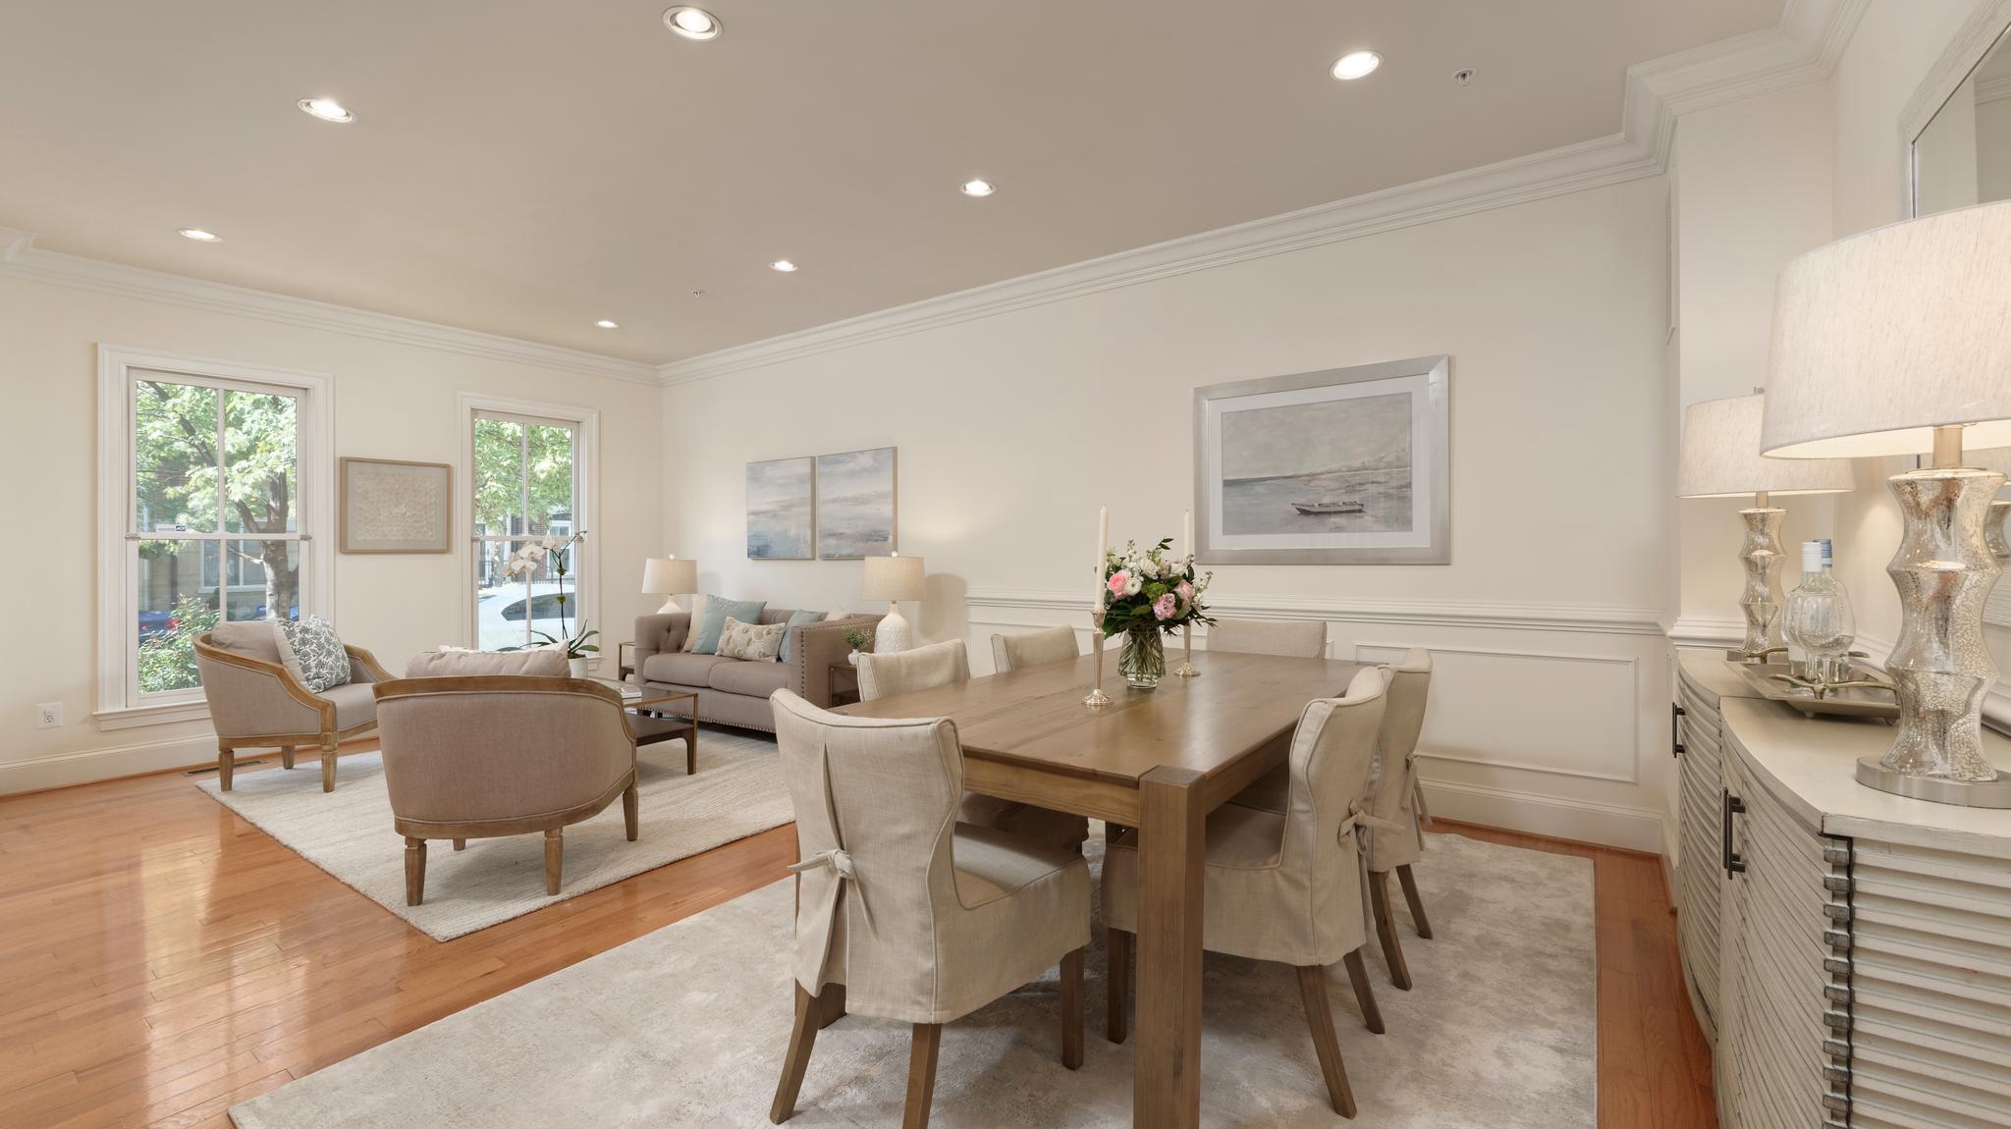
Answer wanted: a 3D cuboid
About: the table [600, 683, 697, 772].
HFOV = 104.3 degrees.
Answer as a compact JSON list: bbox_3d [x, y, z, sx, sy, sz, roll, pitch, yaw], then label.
[{"bbox_3d":[-2.334,0.913,4.257,1.190,0.430,0.660,0,1,35],"label":"table"}]

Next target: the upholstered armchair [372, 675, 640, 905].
[{"bbox_3d":[-1.811,0.754,2.858,0.740,0.775,0.690,-1,1,-7],"label":"upholstered armchair"}]

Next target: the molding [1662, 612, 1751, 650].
[{"bbox_3d":[2.336,0.226,2.488,0.360,0.110,0.060,0,1,35],"label":"molding"}]

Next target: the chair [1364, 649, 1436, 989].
[{"bbox_3d":[0.927,0.691,2.362,0.620,0.885,0.480,0,2,37],"label":"chair"}]

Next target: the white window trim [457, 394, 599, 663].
[{"bbox_3d":[-3.385,-0.158,5.633,0.120,1.970,0.970,0,1,39],"label":"white window trim"}]

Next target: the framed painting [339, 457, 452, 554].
[{"bbox_3d":[-4.001,-0.369,5.141,0.040,0.604,0.607,0,1,35],"label":"framed painting"}]

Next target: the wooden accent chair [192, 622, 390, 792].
[{"bbox_3d":[-3.756,0.736,4.184,0.680,0.800,0.720,-1,1,-10],"label":"wooden accent chair"}]

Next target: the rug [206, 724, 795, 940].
[{"bbox_3d":[-2.232,1.110,4.171,2.970,0.016,2.400,0,1,33],"label":"rug"}]

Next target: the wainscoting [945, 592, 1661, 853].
[{"bbox_3d":[1.112,0.635,3.877,3.300,0.925,0.070,0,2,35],"label":"wainscoting"}]

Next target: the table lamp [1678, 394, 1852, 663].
[{"bbox_3d":[2.152,-0.108,2.225,0.365,0.785,0.365,0,1,34],"label":"table lamp"}]

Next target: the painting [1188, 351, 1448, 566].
[{"bbox_3d":[1.439,-0.447,3.671,1.130,0.906,0.040,0,1,35],"label":"painting"}]

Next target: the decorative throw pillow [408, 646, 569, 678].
[{"bbox_3d":[-1.802,0.506,2.763,0.500,0.420,0.160,-1,14,-7],"label":"decorative throw pillow"}]

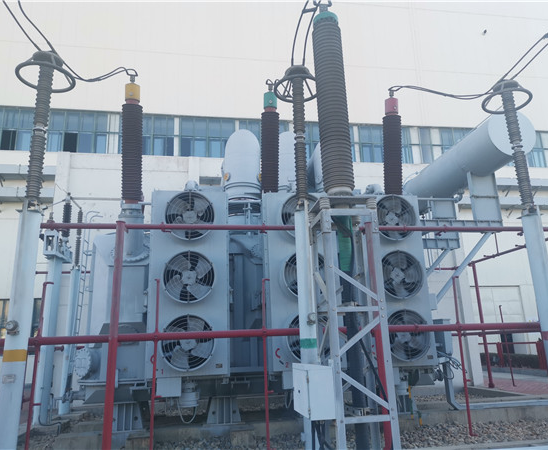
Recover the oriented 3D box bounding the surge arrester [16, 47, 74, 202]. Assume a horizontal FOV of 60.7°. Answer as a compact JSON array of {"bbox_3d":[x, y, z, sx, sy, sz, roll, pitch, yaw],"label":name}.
[{"bbox_3d":[-3.468,-1.482,6.894,0.810,2.437,0.810,0,-15,-8],"label":"surge arrester"}]

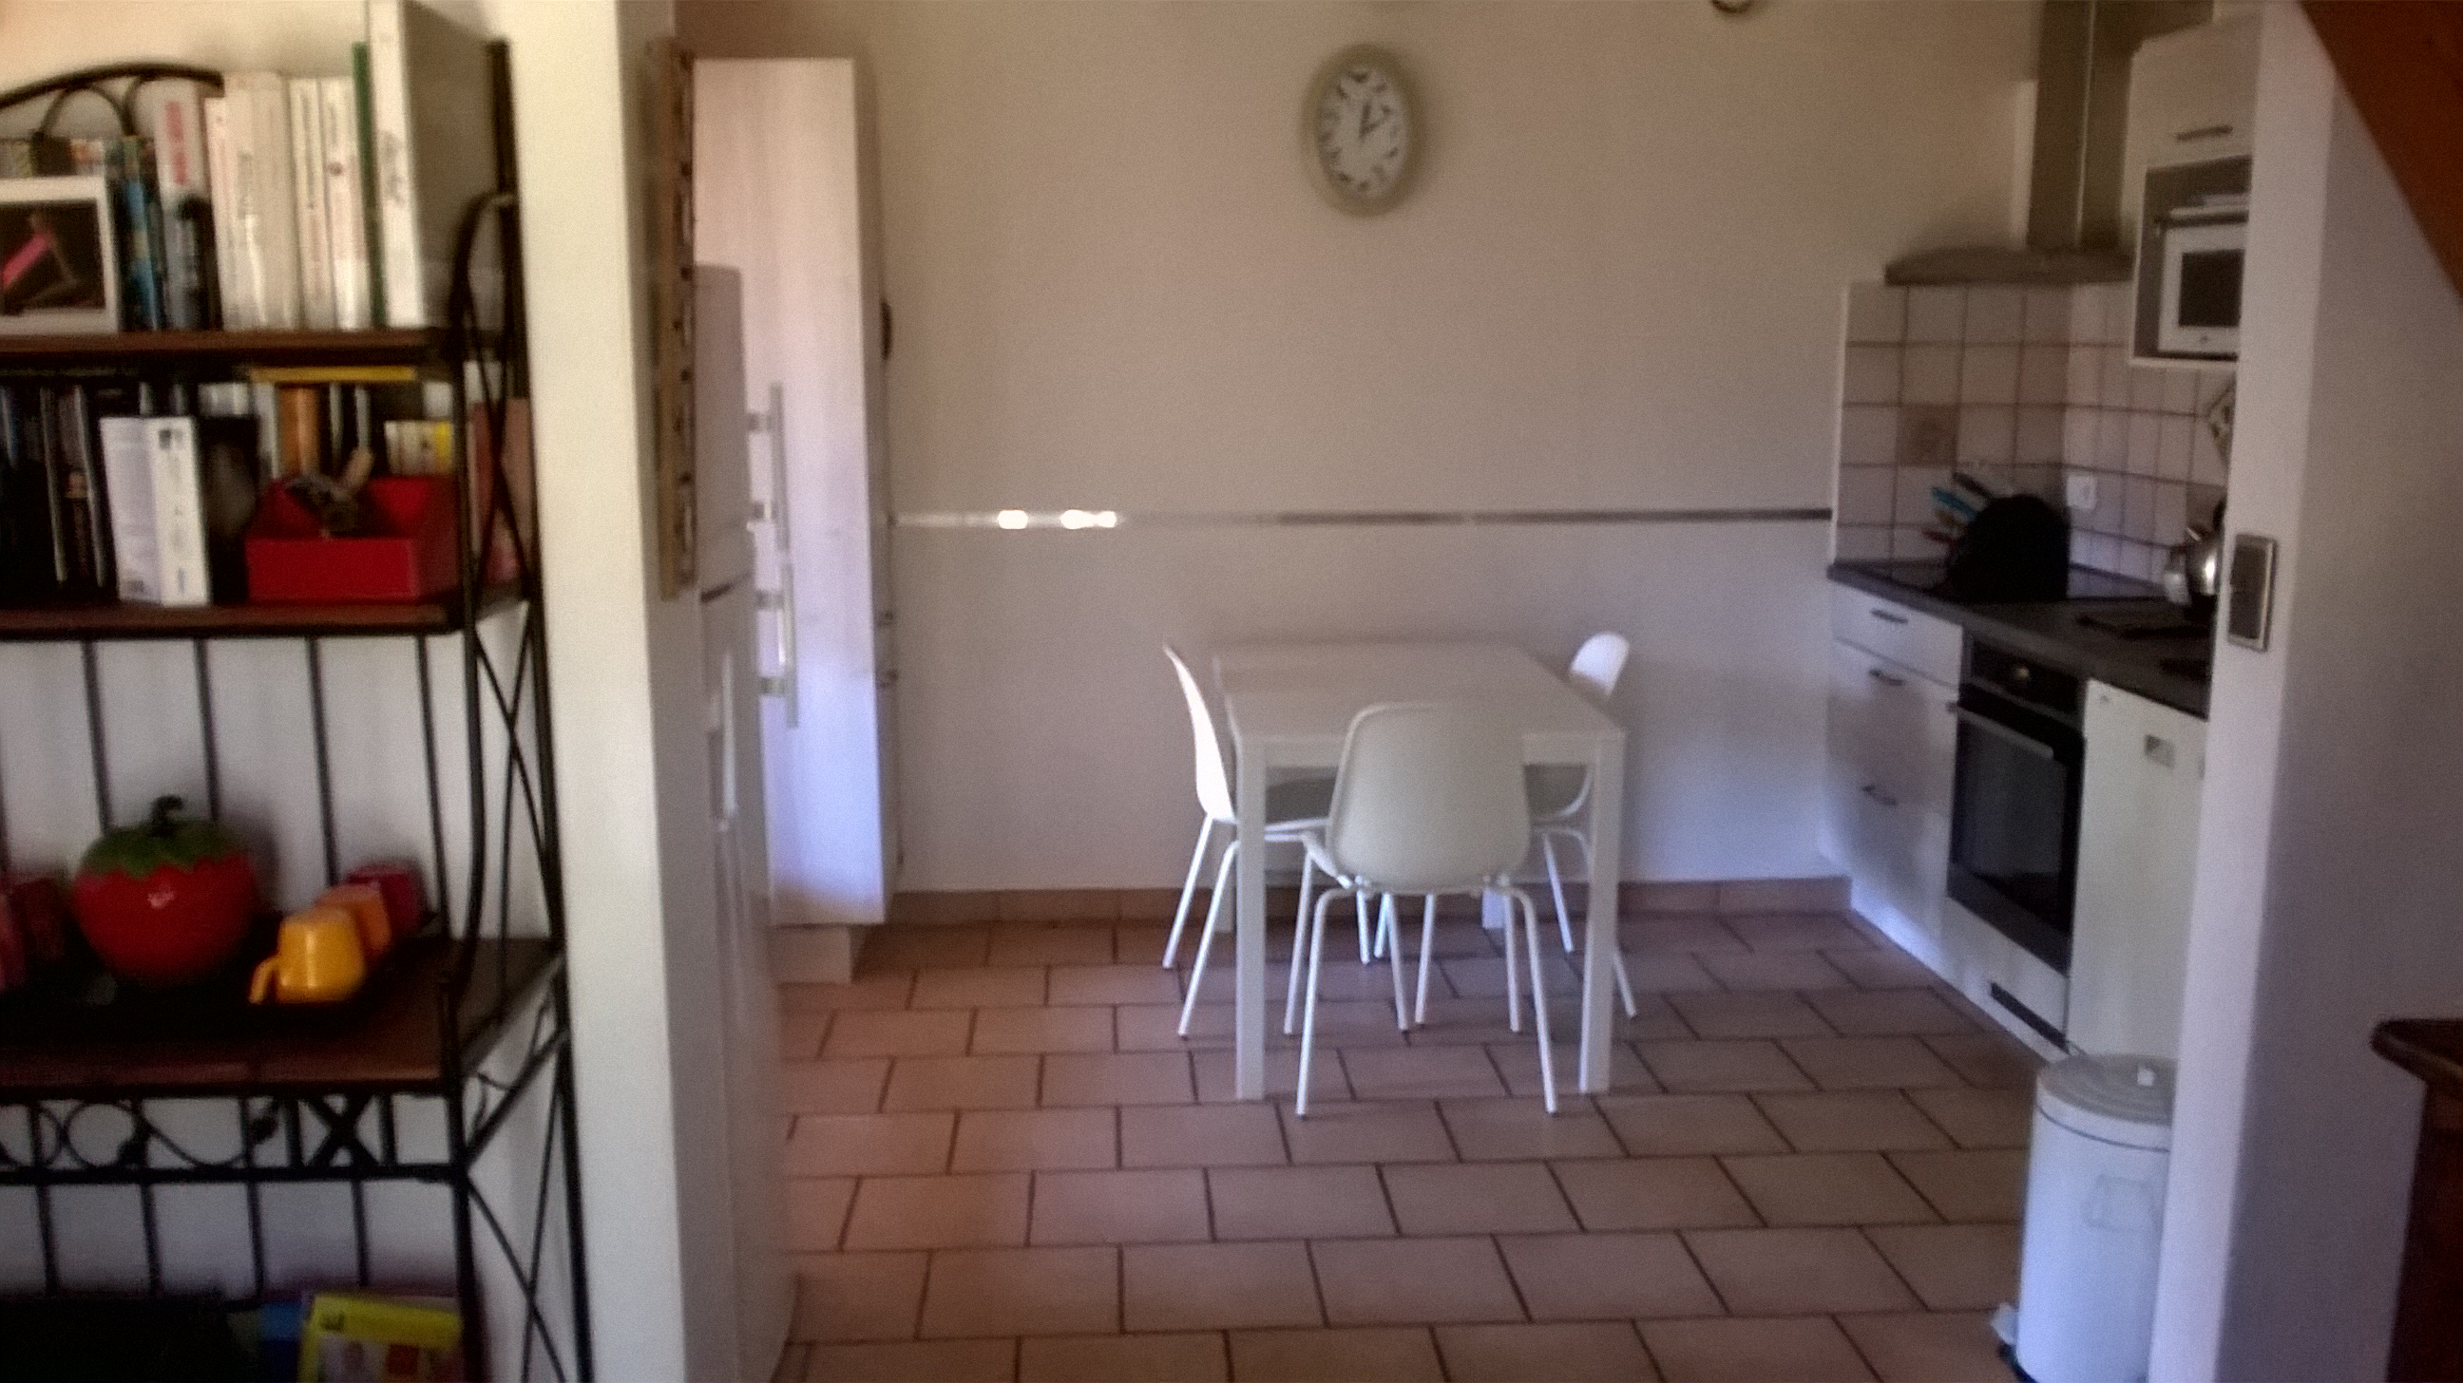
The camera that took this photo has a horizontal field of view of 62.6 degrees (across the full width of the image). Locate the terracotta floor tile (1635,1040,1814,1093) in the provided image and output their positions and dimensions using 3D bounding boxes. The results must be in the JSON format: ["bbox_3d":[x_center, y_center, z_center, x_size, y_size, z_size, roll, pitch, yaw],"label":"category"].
[{"bbox_3d":[1.028,0.790,4.235,0.302,0.012,0.302,-1,10,-3],"label":"terracotta floor tile"}]

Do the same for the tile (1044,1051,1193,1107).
[{"bbox_3d":[-0.232,0.803,4.161,0.302,0.012,0.302,-1,10,-3],"label":"tile"}]

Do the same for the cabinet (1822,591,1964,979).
[{"bbox_3d":[1.884,0.219,4.971,0.581,0.890,0.842,-1,10,-3],"label":"cabinet"}]

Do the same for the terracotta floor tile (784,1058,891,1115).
[{"bbox_3d":[-0.858,0.806,4.106,0.305,0.012,0.301,-1,10,-3],"label":"terracotta floor tile"}]

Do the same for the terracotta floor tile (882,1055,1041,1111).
[{"bbox_3d":[-0.548,0.809,4.155,0.309,0.012,0.304,-1,10,-3],"label":"terracotta floor tile"}]

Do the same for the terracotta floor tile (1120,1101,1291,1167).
[{"bbox_3d":[-0.054,0.857,3.875,0.309,0.012,0.304,-1,10,-3],"label":"terracotta floor tile"}]

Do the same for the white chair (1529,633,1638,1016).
[{"bbox_3d":[0.659,0.283,4.714,0.530,0.858,0.505,-1,10,-6],"label":"white chair"}]

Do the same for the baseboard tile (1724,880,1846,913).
[{"bbox_3d":[1.479,0.549,5.418,0.356,0.090,0.012,-1,10,-3],"label":"baseboard tile"}]

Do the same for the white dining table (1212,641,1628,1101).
[{"bbox_3d":[0.363,0.348,4.588,0.750,0.740,1.210,0,10,-2],"label":"white dining table"}]

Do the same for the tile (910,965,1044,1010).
[{"bbox_3d":[-0.584,0.701,4.755,0.302,0.012,0.302,-1,10,-3],"label":"tile"}]

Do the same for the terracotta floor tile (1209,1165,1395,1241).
[{"bbox_3d":[0.120,0.904,3.567,0.302,0.012,0.302,-1,10,-3],"label":"terracotta floor tile"}]

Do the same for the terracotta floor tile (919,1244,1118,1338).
[{"bbox_3d":[-0.333,0.960,3.220,0.305,0.012,0.305,-1,10,-3],"label":"terracotta floor tile"}]

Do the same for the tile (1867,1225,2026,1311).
[{"bbox_3d":[1.244,0.949,3.333,0.309,0.012,0.304,-1,10,-3],"label":"tile"}]

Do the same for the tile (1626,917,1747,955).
[{"bbox_3d":[1.142,0.636,5.218,0.310,0.012,0.308,-1,10,-3],"label":"tile"}]

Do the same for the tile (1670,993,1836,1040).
[{"bbox_3d":[1.161,0.730,4.522,0.305,0.012,0.301,-1,10,-3],"label":"tile"}]

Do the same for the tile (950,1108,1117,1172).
[{"bbox_3d":[-0.370,0.860,3.857,0.309,0.012,0.304,-1,10,-3],"label":"tile"}]

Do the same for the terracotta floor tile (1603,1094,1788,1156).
[{"bbox_3d":[0.886,0.840,3.899,0.305,0.012,0.301,-1,10,-3],"label":"terracotta floor tile"}]

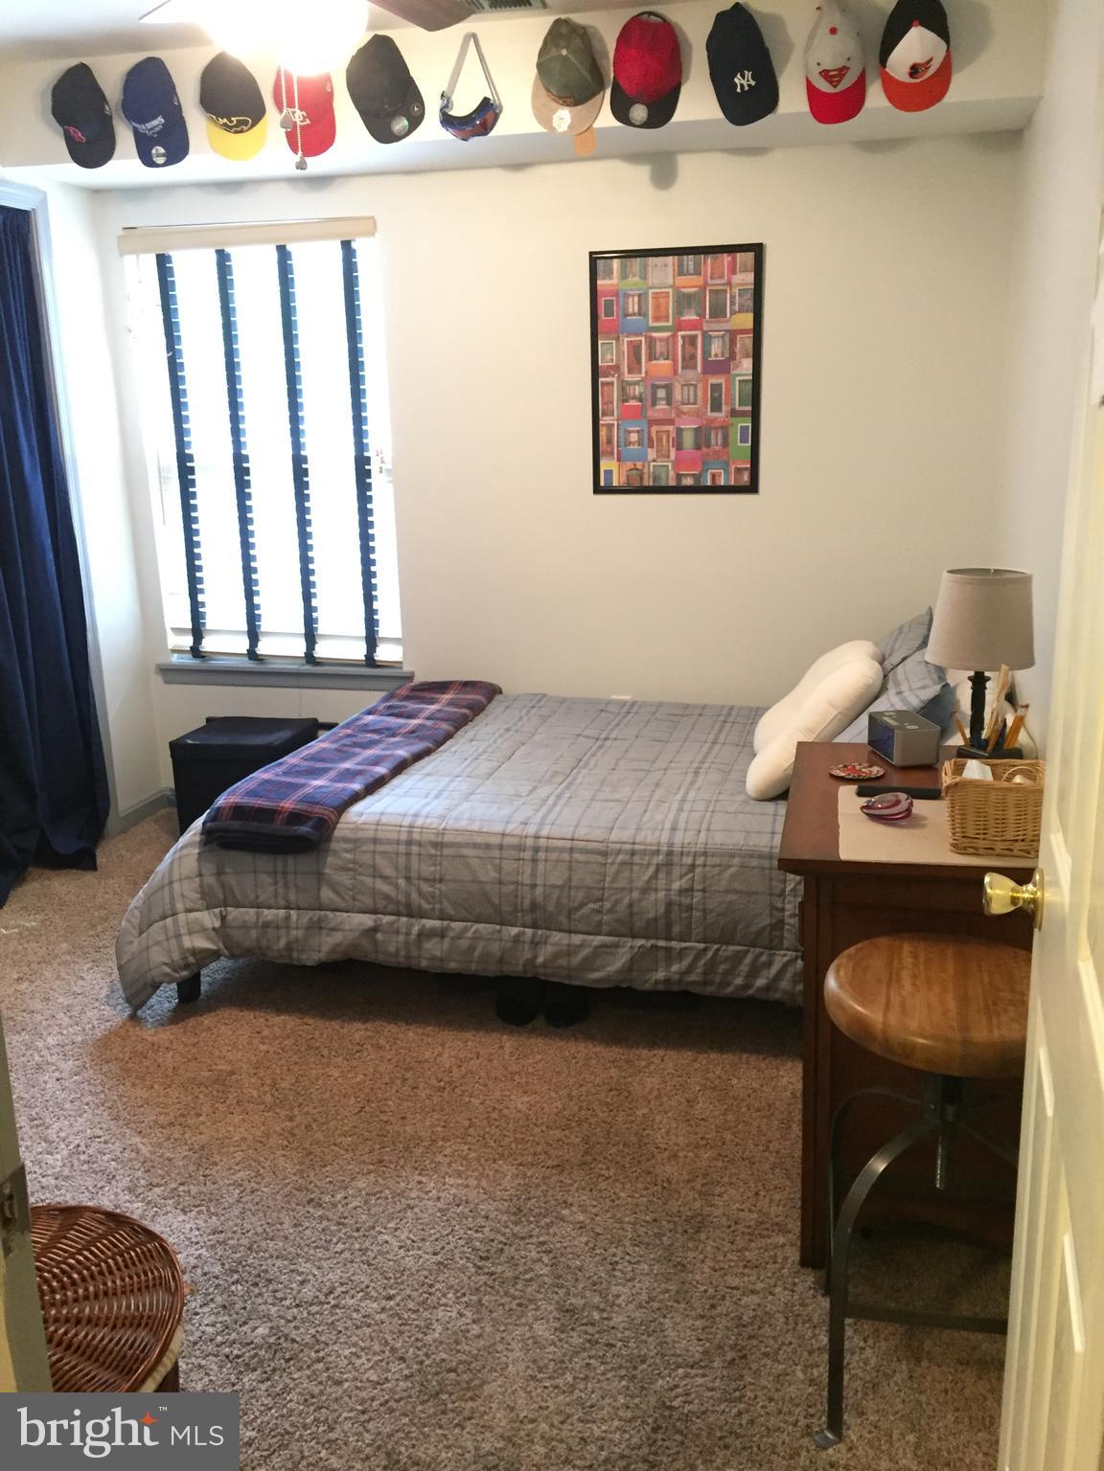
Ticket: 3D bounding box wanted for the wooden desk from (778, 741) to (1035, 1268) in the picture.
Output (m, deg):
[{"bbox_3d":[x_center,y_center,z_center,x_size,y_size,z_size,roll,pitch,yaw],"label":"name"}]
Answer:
[{"bbox_3d":[0.712,0.472,2.286,0.560,0.744,0.735,2,15,12],"label":"wooden desk"}]

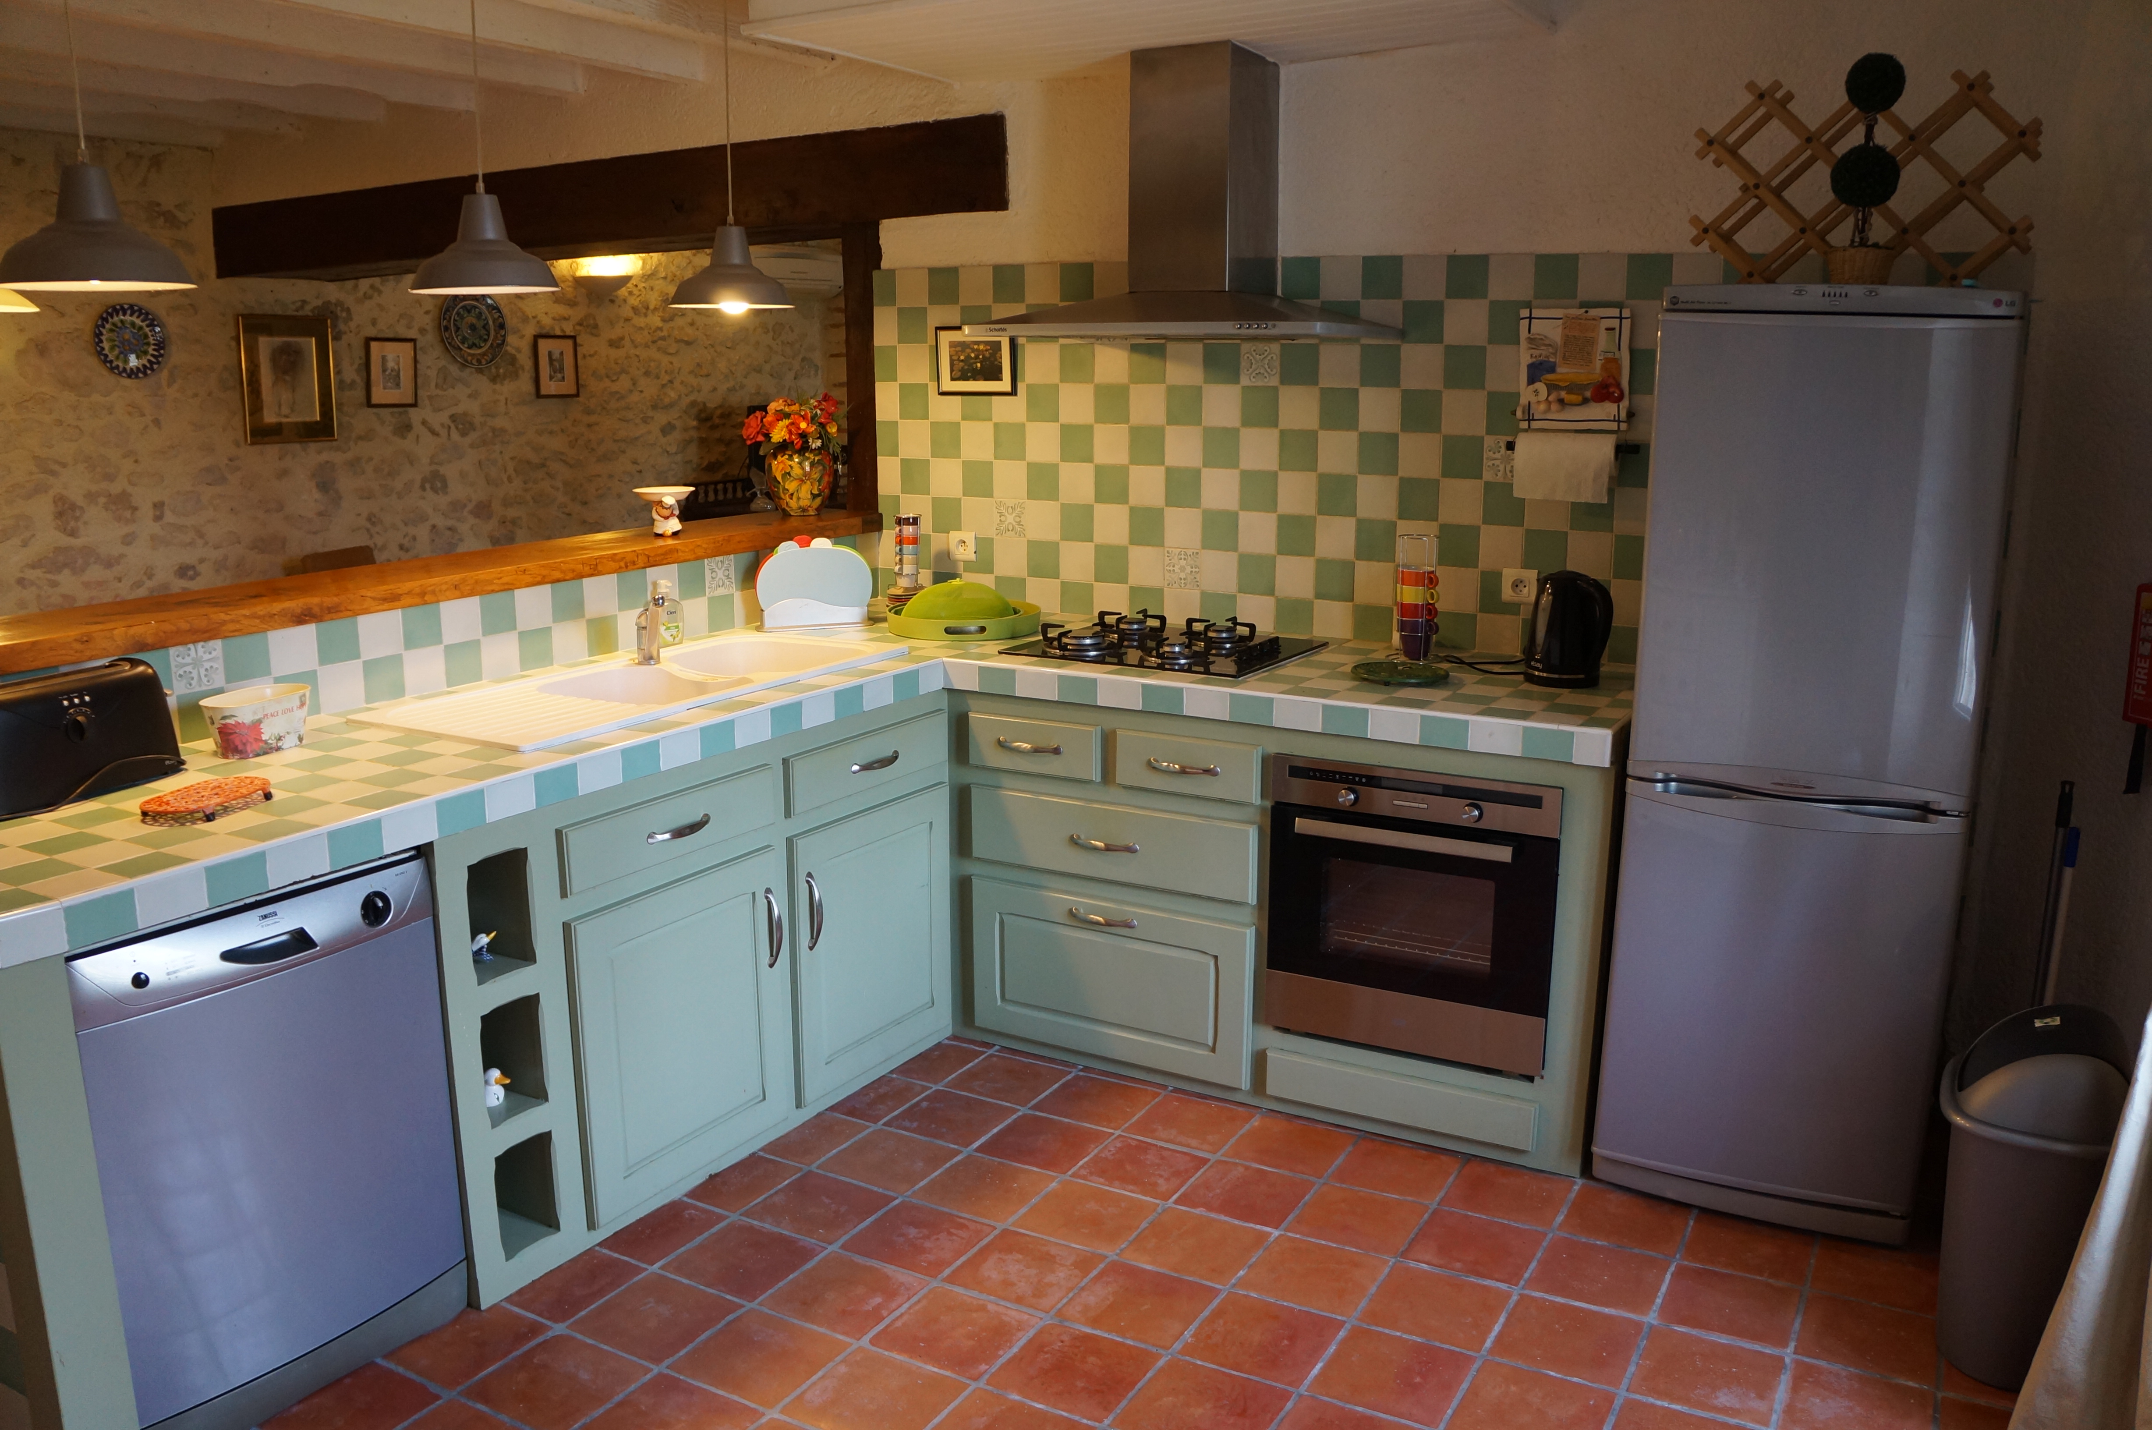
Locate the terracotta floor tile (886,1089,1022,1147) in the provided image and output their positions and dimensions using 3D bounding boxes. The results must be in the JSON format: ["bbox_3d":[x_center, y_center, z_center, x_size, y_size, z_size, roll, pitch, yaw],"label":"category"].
[{"bbox_3d":[-0.262,0.859,3.404,0.212,0.017,0.209,6,13,29],"label":"terracotta floor tile"}]

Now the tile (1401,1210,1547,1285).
[{"bbox_3d":[0.707,0.947,2.860,0.208,0.015,0.208,7,14,28],"label":"tile"}]

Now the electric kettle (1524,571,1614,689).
[{"bbox_3d":[1.065,-0.187,3.466,0.215,0.240,0.163,12,16,44],"label":"electric kettle"}]

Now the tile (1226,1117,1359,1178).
[{"bbox_3d":[0.433,0.883,3.269,0.212,0.017,0.209,6,13,29],"label":"tile"}]

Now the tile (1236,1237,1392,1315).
[{"bbox_3d":[0.415,0.991,2.833,0.216,0.015,0.216,7,13,28],"label":"tile"}]

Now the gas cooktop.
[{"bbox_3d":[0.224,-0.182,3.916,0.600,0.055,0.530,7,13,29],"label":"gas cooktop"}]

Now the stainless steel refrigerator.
[{"bbox_3d":[1.405,0.063,3.075,0.588,1.685,0.635,6,13,29],"label":"stainless steel refrigerator"}]

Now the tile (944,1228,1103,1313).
[{"bbox_3d":[-0.086,0.965,2.794,0.208,0.015,0.208,7,14,28],"label":"tile"}]

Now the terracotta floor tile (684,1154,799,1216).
[{"bbox_3d":[-0.659,0.898,3.105,0.185,0.015,0.208,7,14,28],"label":"terracotta floor tile"}]

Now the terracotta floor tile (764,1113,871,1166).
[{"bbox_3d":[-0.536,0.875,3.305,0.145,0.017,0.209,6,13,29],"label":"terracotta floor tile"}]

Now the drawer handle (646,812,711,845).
[{"bbox_3d":[-0.711,0.211,2.913,0.031,0.023,0.156,6,13,29],"label":"drawer handle"}]

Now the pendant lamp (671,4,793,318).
[{"bbox_3d":[-0.725,-1.167,3.376,0.271,0.670,0.271,7,14,29],"label":"pendant lamp"}]

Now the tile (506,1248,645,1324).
[{"bbox_3d":[-0.863,0.964,2.732,0.185,0.015,0.208,7,14,28],"label":"tile"}]

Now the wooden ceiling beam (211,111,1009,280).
[{"bbox_3d":[-1.554,-1.565,4.970,3.270,0.255,0.270,6,13,28],"label":"wooden ceiling beam"}]

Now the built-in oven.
[{"bbox_3d":[0.800,0.351,3.491,0.597,0.595,0.560,7,13,29],"label":"built-in oven"}]

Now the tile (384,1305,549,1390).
[{"bbox_3d":[-0.962,1.009,2.560,0.185,0.015,0.220,7,14,29],"label":"tile"}]

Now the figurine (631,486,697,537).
[{"bbox_3d":[-1.014,-0.499,3.973,0.157,0.124,0.150,-1,12,-7],"label":"figurine"}]

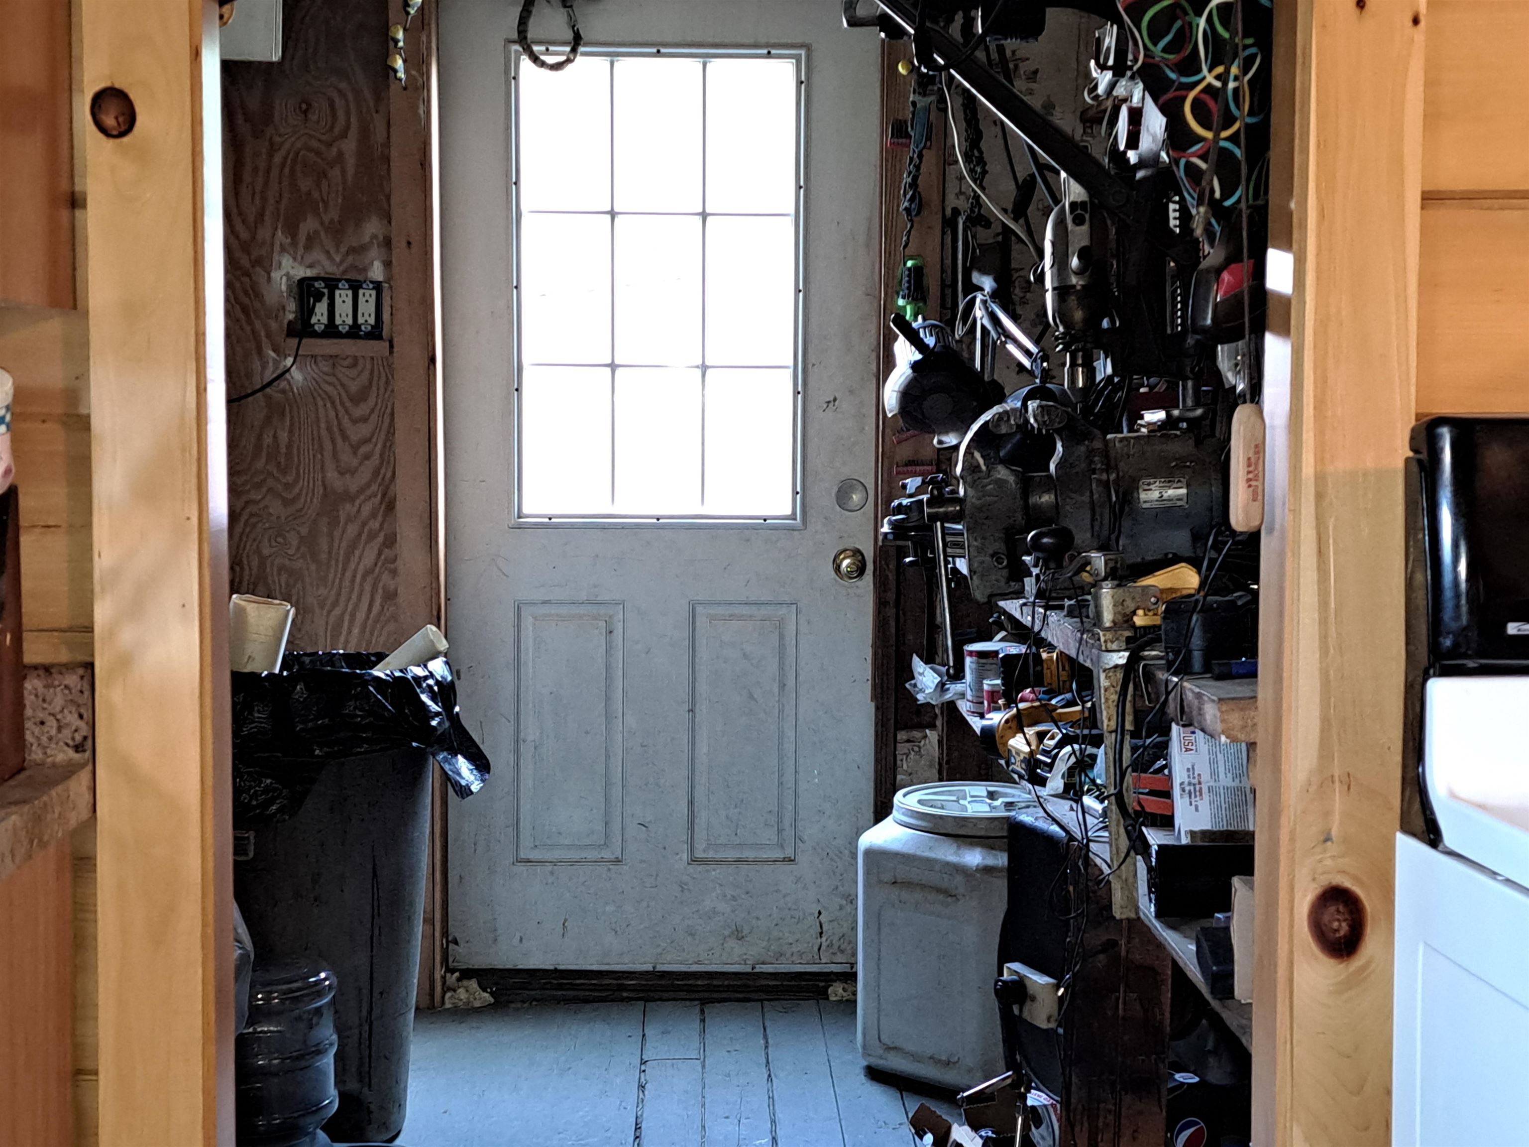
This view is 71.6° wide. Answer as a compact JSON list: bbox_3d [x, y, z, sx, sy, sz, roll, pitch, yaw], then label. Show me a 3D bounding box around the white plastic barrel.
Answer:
[{"bbox_3d":[0.377,0.655,1.975,0.345,0.475,0.345,1,3,26],"label":"white plastic barrel"}]

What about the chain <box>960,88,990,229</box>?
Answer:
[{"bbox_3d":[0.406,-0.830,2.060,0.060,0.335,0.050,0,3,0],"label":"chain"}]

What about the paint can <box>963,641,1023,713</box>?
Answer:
[{"bbox_3d":[0.421,0.196,1.950,0.110,0.121,0.110,1,3,11],"label":"paint can"}]

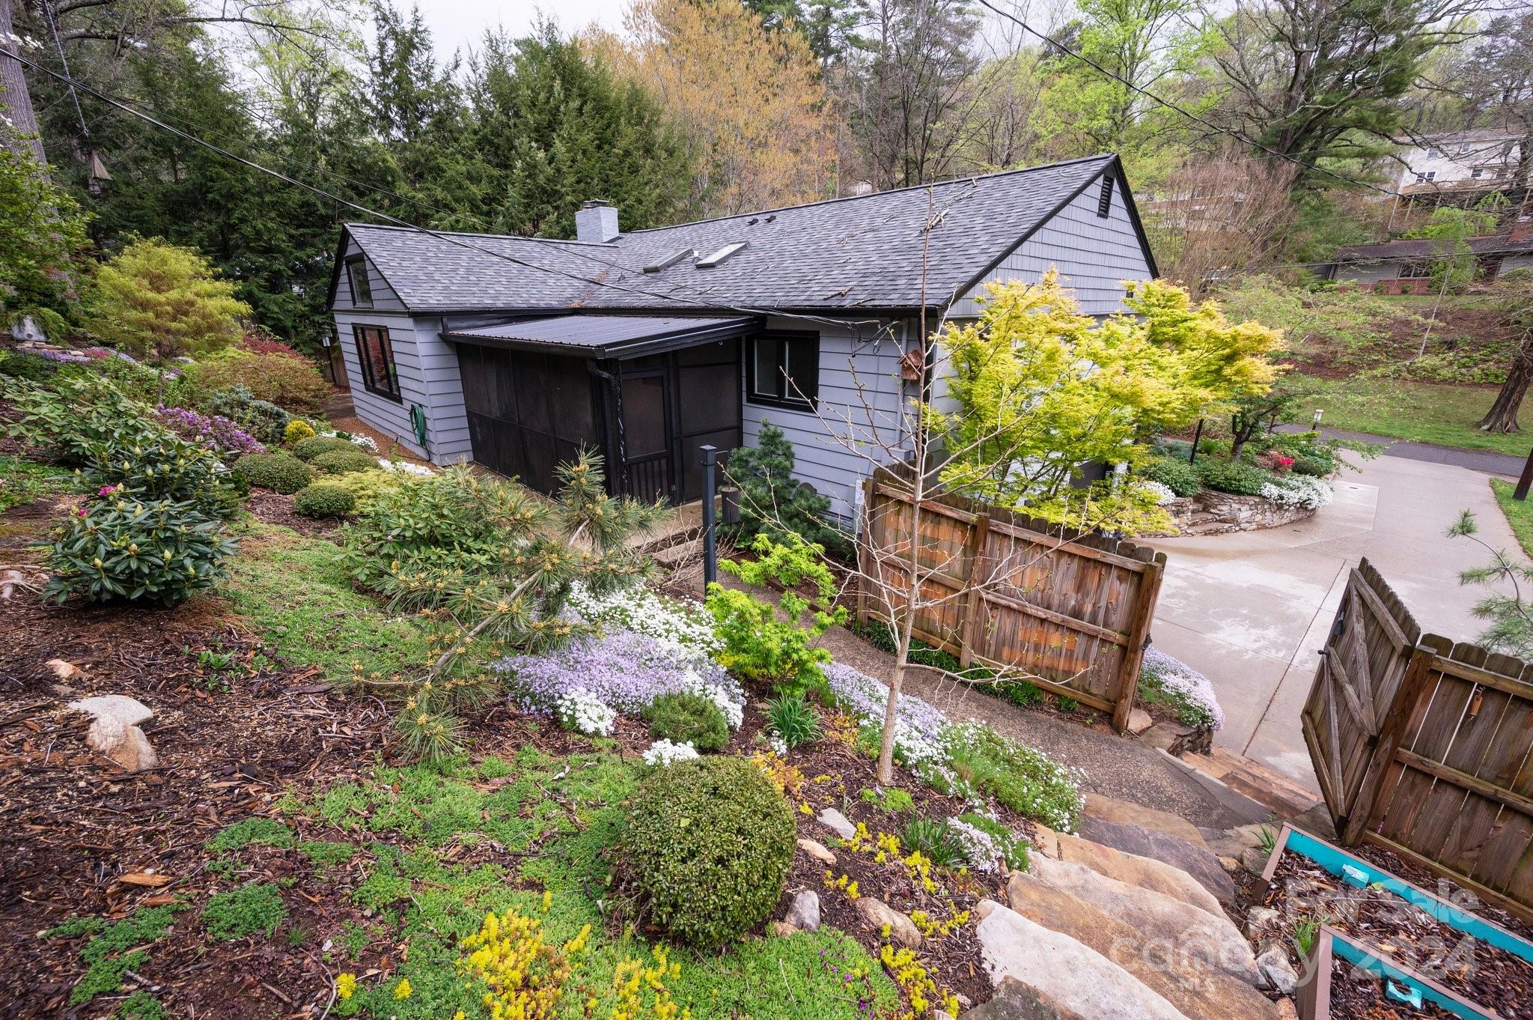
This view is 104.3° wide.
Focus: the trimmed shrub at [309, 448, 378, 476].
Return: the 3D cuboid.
[{"bbox_3d":[-7.080,-0.804,10.030,0.949,0.451,0.949,0,18,0],"label":"trimmed shrub"}]

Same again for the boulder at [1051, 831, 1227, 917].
[{"bbox_3d":[2.398,2.525,3.985,1.030,0.210,0.480,14,22,36],"label":"boulder"}]

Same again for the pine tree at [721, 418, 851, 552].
[{"bbox_3d":[0.251,-0.254,7.902,1.622,1.829,1.493,0,18,0],"label":"pine tree"}]

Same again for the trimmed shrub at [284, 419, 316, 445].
[{"bbox_3d":[-8.959,-1.494,11.431,0.488,0.502,0.488,0,18,0],"label":"trimmed shrub"}]

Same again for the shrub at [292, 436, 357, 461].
[{"bbox_3d":[-7.828,-1.079,10.578,0.951,0.446,0.951,0,18,0],"label":"shrub"}]

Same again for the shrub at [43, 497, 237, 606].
[{"bbox_3d":[-3.742,0.250,3.606,0.861,0.642,0.861,0,18,0],"label":"shrub"}]

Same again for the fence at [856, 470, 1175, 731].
[{"bbox_3d":[2.240,0.849,5.938,2.744,2.050,0.150,10,20,27],"label":"fence"}]

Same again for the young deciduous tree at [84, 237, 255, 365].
[{"bbox_3d":[-13.013,-4.534,13.080,2.532,2.619,2.532,0,18,0],"label":"young deciduous tree"}]

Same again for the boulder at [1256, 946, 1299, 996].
[{"bbox_3d":[2.827,2.564,3.314,0.190,0.170,0.220,14,22,36],"label":"boulder"}]

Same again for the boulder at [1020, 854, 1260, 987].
[{"bbox_3d":[2.204,2.488,3.611,1.130,0.220,0.500,14,22,36],"label":"boulder"}]

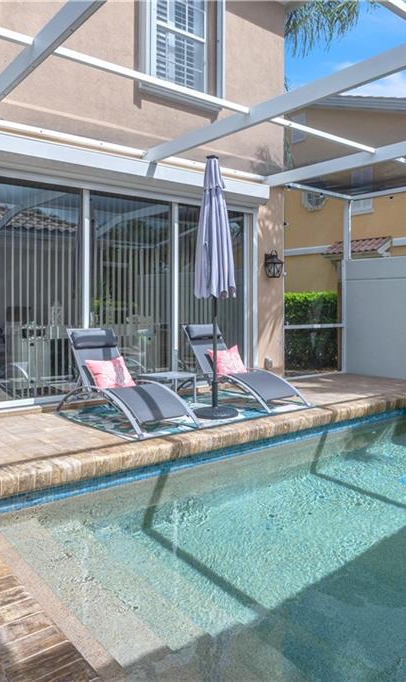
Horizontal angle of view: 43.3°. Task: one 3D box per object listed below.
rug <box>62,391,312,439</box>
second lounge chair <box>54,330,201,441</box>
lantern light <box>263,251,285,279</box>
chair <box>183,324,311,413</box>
[{"bbox_3d":[-0.133,0.717,5.394,2.190,0.012,1.440,-2,3,-40],"label":"rug"},{"bbox_3d":[-0.744,0.338,4.942,0.620,0.850,1.500,-2,3,-42],"label":"second lounge chair"},{"bbox_3d":[0.987,-1.055,7.078,0.230,0.380,0.250,-2,3,-38],"label":"lantern light"},{"bbox_3d":[0.454,0.259,5.943,0.620,0.850,1.520,-2,3,-40],"label":"chair"}]

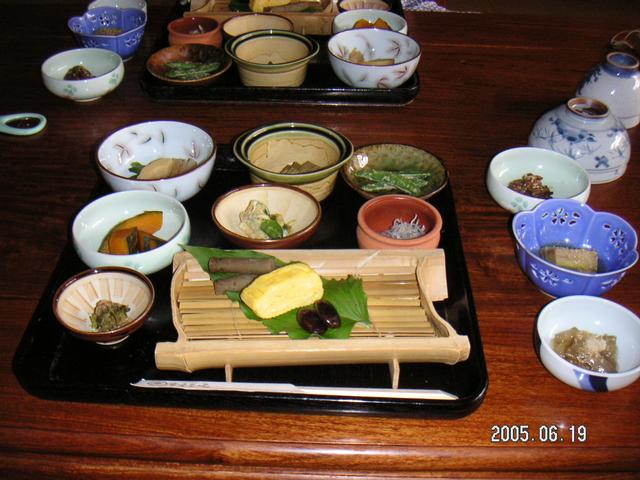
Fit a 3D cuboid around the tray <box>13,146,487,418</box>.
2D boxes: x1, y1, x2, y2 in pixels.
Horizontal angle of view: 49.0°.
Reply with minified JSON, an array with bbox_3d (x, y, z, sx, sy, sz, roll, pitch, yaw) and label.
[{"bbox_3d":[-0.050,0.010,0.645,0.355,0.018,0.346,2,39,1],"label":"tray"}]

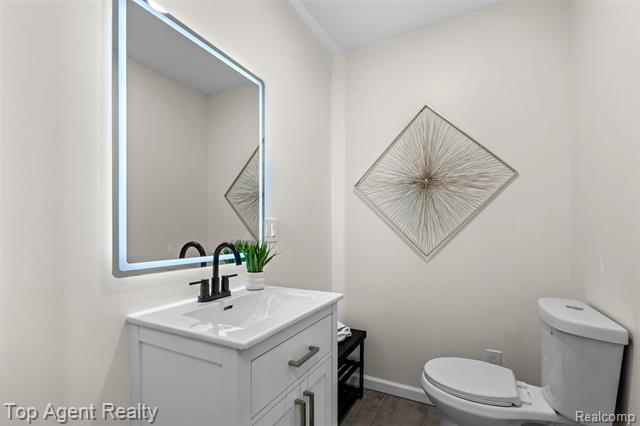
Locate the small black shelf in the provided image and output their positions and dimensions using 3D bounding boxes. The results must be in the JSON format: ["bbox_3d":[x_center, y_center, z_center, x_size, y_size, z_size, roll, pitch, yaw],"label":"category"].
[{"bbox_3d":[0.042,1.027,1.750,0.295,0.445,0.620,-1,-3,27],"label":"small black shelf"}]

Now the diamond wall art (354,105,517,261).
[{"bbox_3d":[0.693,-0.211,1.853,0.985,0.985,0.035,-1,-3,27],"label":"diamond wall art"}]

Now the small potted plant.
[{"bbox_3d":[-0.275,0.237,1.278,0.165,0.212,0.170,0,-2,0],"label":"small potted plant"}]

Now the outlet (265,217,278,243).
[{"bbox_3d":[-0.252,0.094,1.501,0.010,0.120,0.116,-1,-3,27],"label":"outlet"}]

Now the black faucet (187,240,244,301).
[{"bbox_3d":[-0.354,0.221,1.076,0.158,0.216,0.236,-1,-3,27],"label":"black faucet"}]

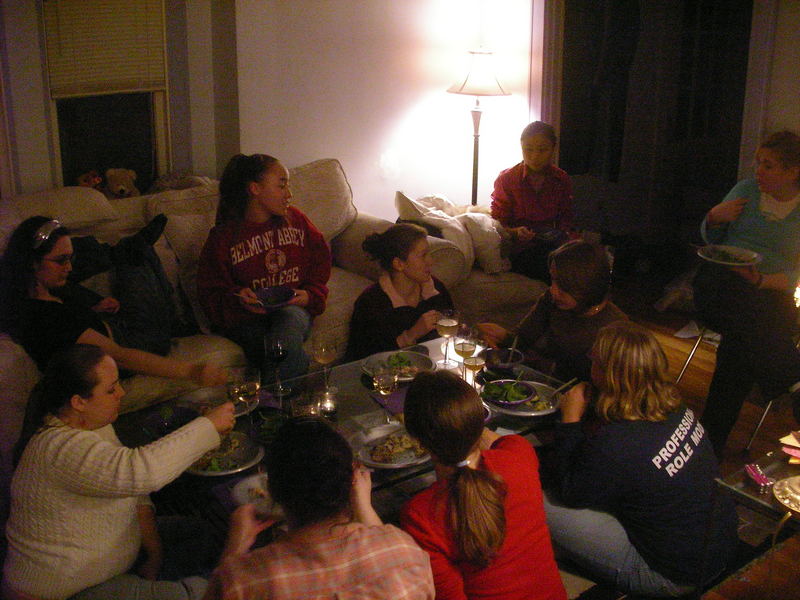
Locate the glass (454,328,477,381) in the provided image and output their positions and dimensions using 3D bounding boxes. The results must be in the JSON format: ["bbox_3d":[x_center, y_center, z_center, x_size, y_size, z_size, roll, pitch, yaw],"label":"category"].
[{"bbox_3d":[0.216,0.192,2.917,0.076,0.195,0.076,0,17,0],"label":"glass"}]

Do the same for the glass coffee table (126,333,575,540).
[{"bbox_3d":[-0.094,0.558,2.797,1.302,0.430,0.778,-13,21,-35],"label":"glass coffee table"}]

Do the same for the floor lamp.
[{"bbox_3d":[0.420,-0.651,4.948,0.350,1.470,0.350,0,17,0],"label":"floor lamp"}]

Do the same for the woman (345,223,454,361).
[{"bbox_3d":[0.031,0.148,3.414,0.460,0.850,0.560,-11,20,-30],"label":"woman"}]

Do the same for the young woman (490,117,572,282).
[{"bbox_3d":[0.627,-0.473,4.229,0.470,0.770,0.580,0,17,3],"label":"young woman"}]

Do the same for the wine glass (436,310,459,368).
[{"bbox_3d":[0.168,0.137,3.096,0.076,0.195,0.076,0,17,0],"label":"wine glass"}]

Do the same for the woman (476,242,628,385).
[{"bbox_3d":[0.561,0.205,3.266,0.490,0.820,0.660,15,23,41],"label":"woman"}]

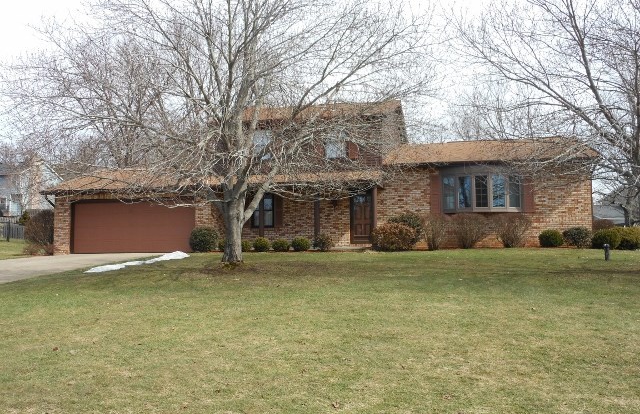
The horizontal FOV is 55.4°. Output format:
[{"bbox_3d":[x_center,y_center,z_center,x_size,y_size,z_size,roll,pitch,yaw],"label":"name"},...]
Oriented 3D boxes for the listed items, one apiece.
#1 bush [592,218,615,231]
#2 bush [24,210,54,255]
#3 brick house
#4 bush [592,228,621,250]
[{"bbox_3d":[11.807,1.066,25.500,1.200,1.100,1.200,-1,-3,11],"label":"bush"},{"bbox_3d":[-11.819,1.078,25.800,1.300,1.900,1.300,-1,-3,11],"label":"bush"},{"bbox_3d":[0.014,-1.451,27.605,21.143,6.760,9.700,-1,-3,11],"label":"brick house"},{"bbox_3d":[9.687,1.075,20.700,0.980,0.740,0.980,-1,-3,11],"label":"bush"}]

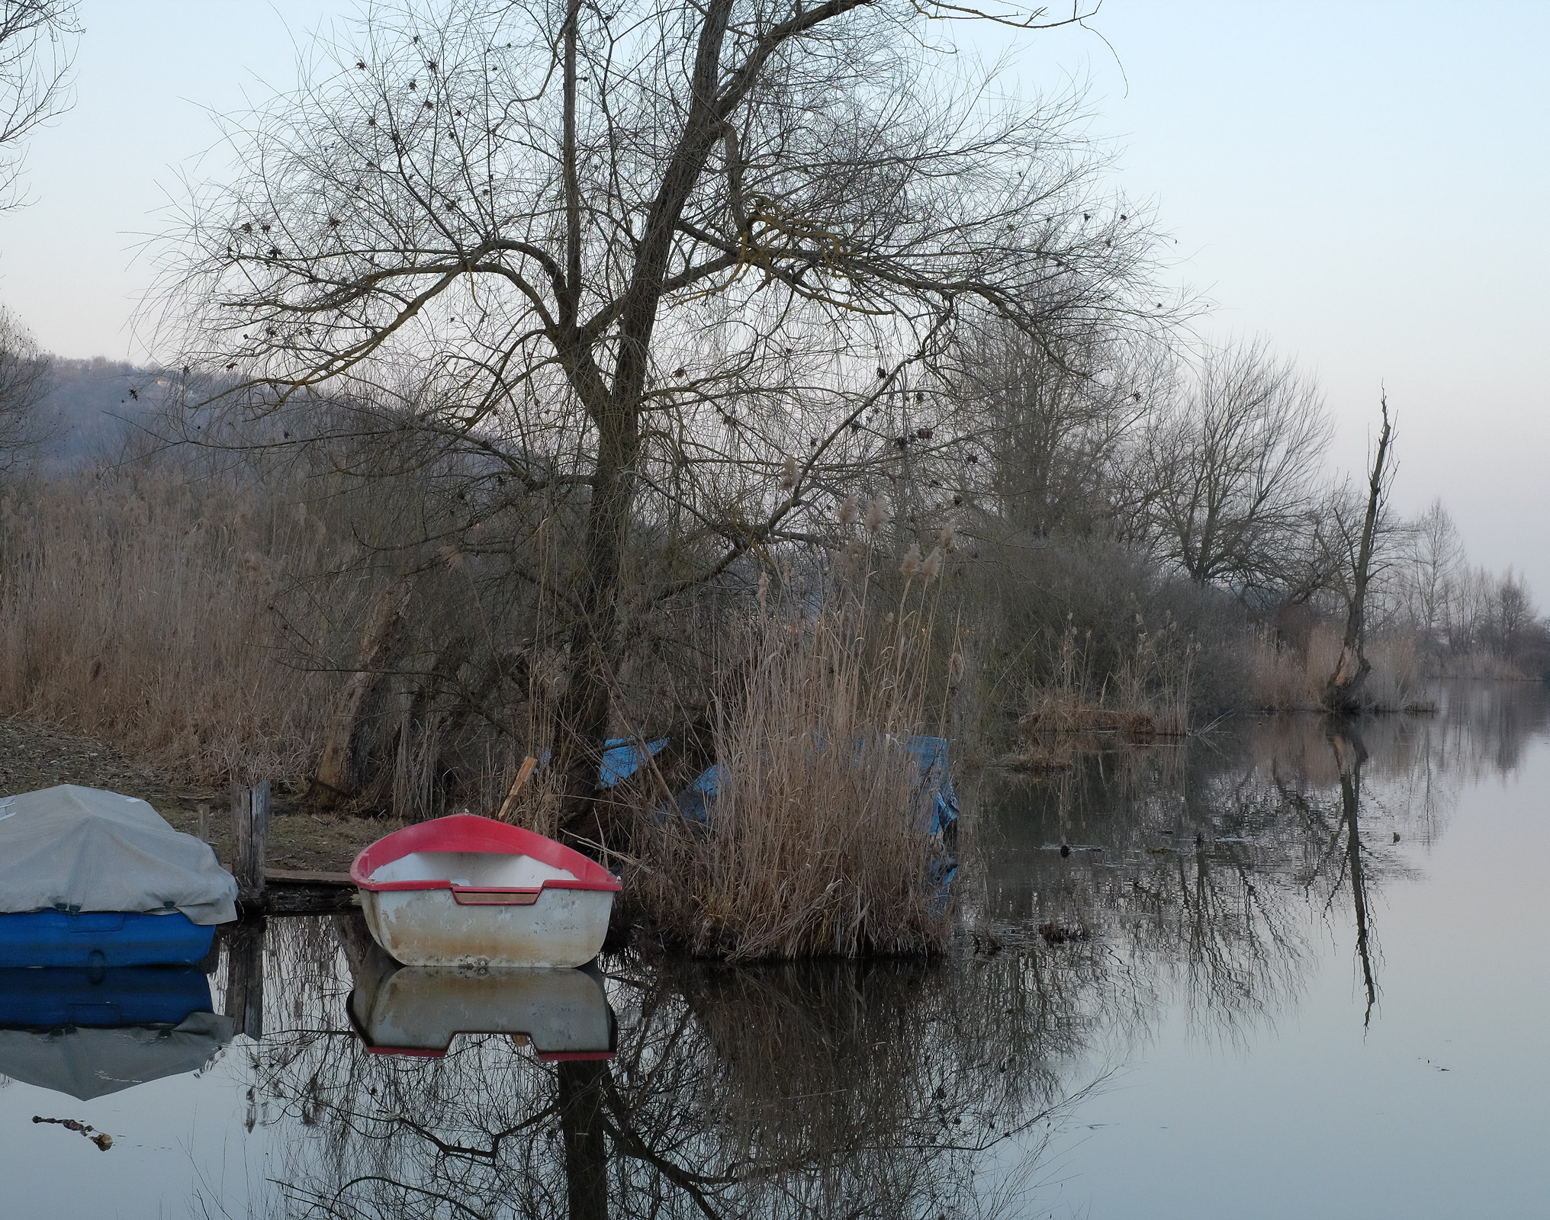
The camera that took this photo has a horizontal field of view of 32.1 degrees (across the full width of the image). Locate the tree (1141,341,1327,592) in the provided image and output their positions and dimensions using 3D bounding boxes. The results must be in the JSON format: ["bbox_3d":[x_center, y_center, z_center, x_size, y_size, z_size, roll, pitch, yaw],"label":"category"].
[{"bbox_3d":[18.118,-4.007,107.403,7.600,13.649,7.300,2,0,0],"label":"tree"}]

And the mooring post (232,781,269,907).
[{"bbox_3d":[-3.203,1.461,16.529,0.210,0.830,0.170,2,0,0],"label":"mooring post"}]

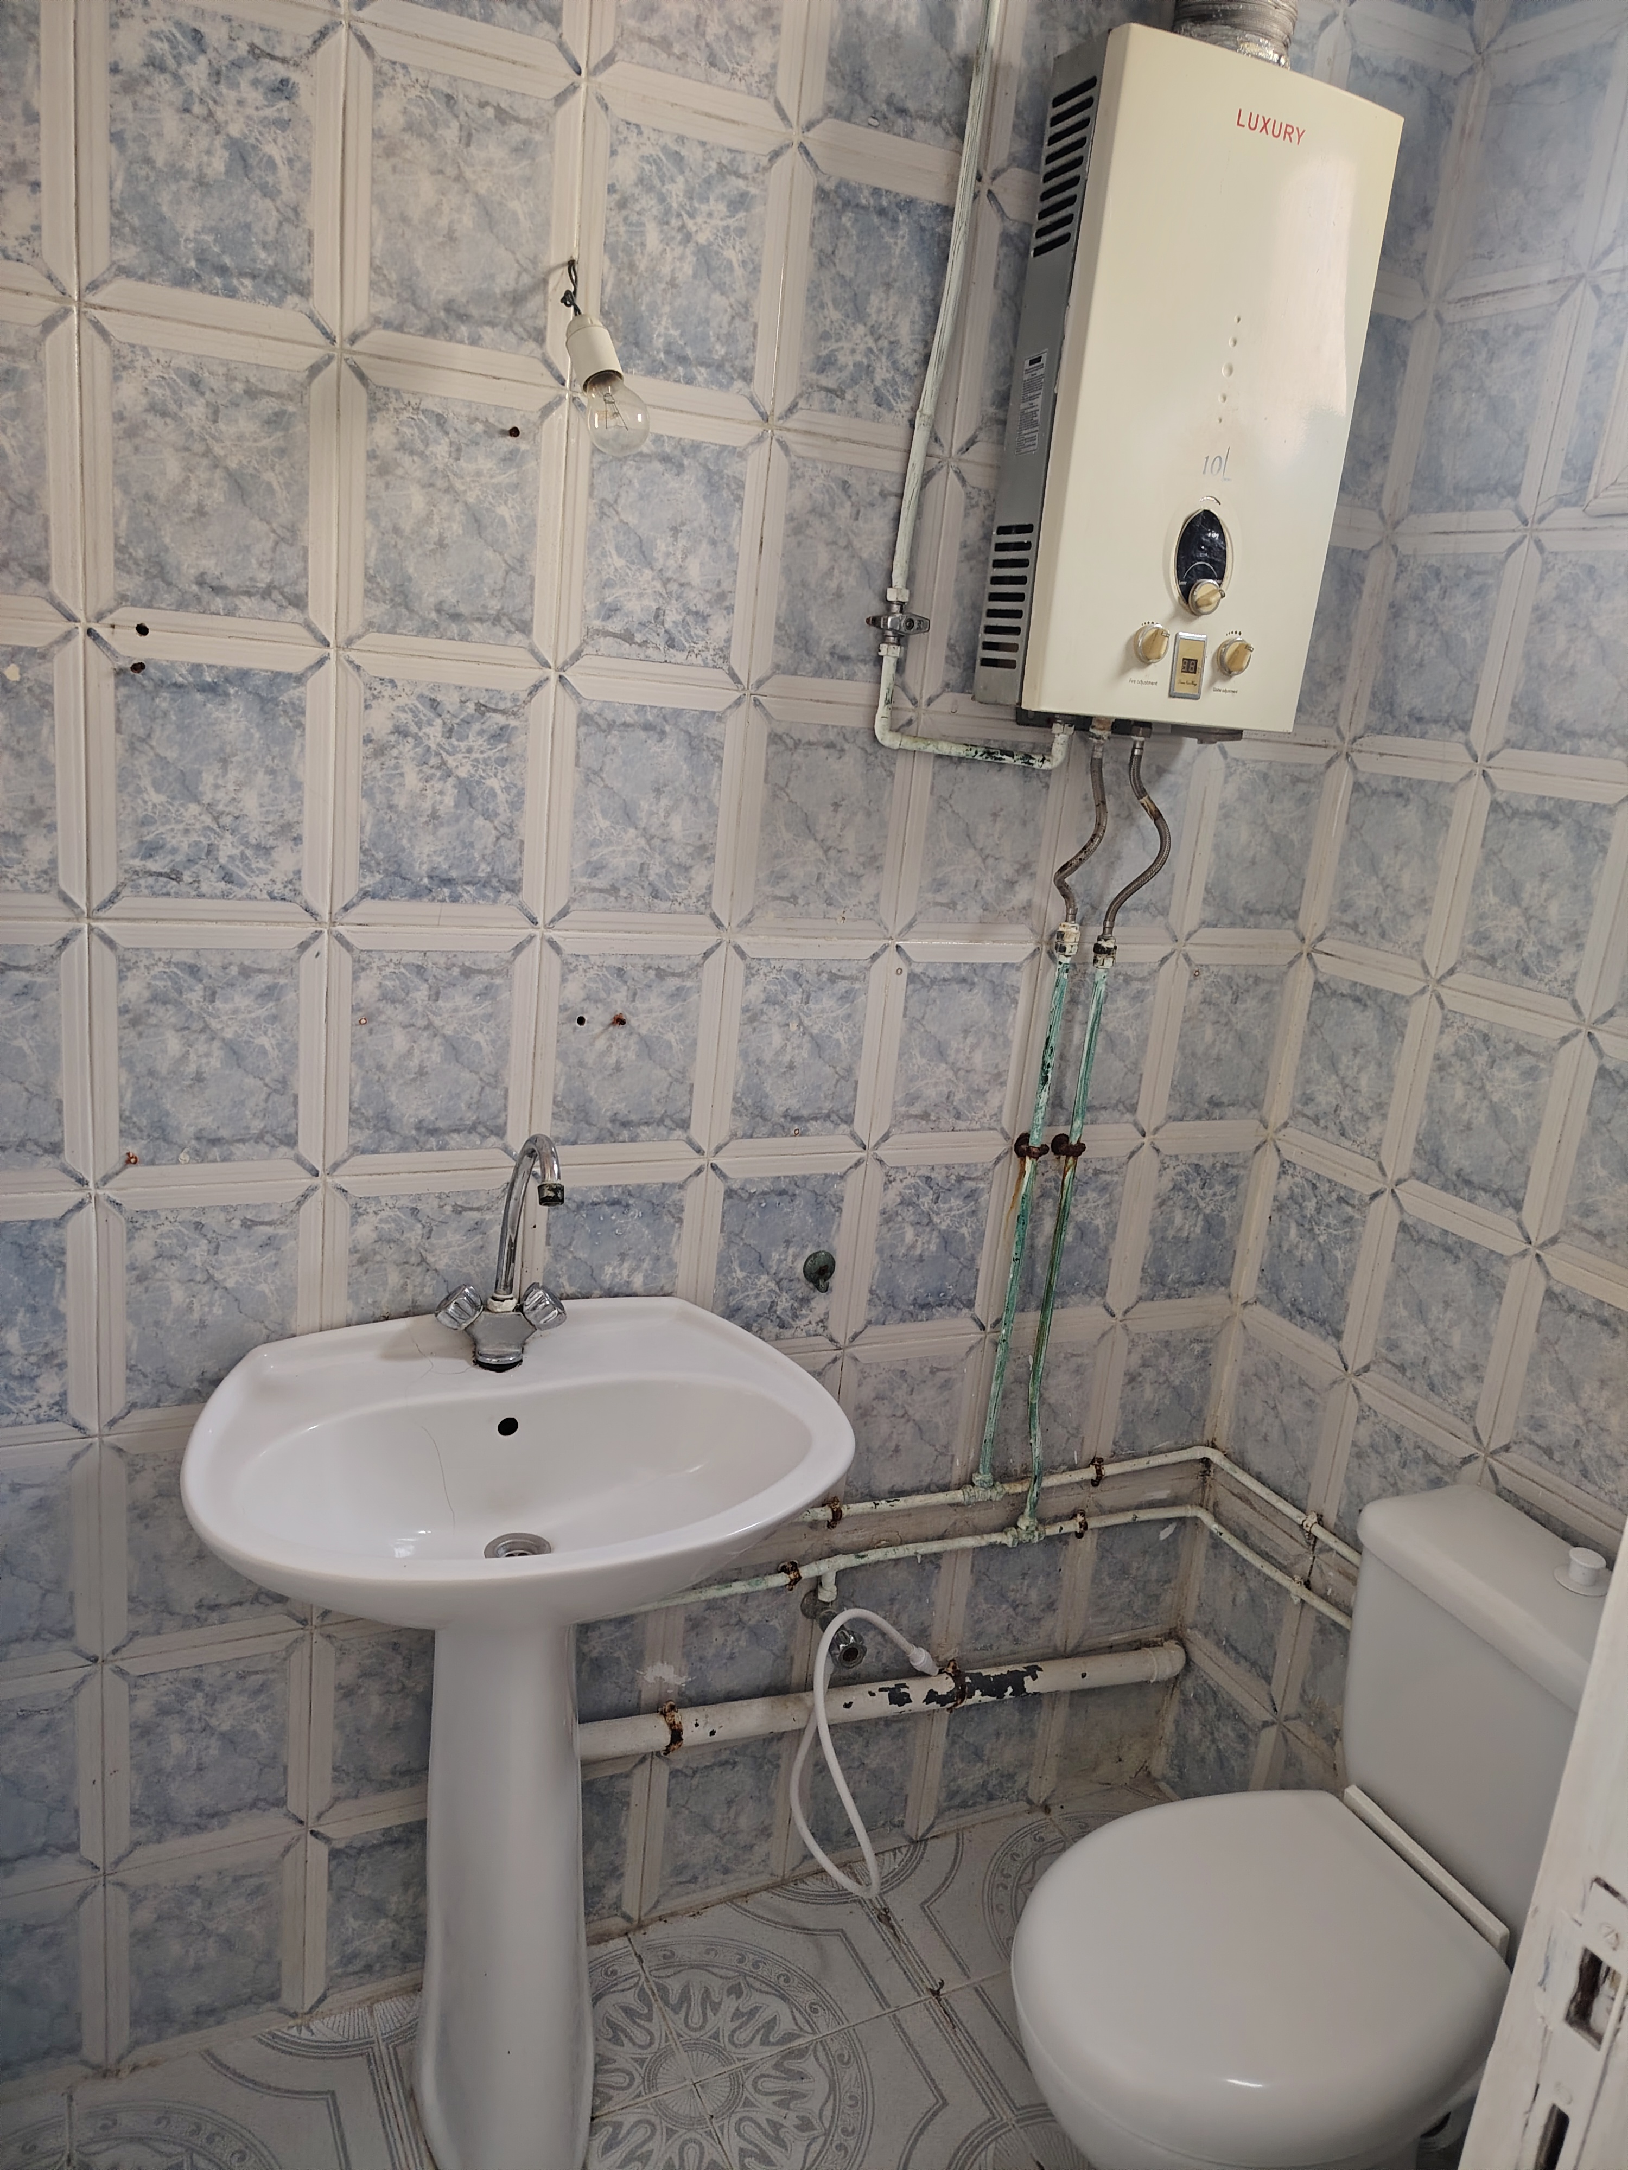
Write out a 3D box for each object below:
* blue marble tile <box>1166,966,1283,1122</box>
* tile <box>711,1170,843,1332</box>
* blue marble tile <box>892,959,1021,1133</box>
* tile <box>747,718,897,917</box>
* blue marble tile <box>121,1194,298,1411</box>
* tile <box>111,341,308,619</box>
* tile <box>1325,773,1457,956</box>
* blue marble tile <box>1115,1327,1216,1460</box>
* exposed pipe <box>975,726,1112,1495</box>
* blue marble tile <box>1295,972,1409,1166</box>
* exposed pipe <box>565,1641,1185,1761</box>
[{"bbox_3d":[0.520,-0.052,1.913,0.150,0.205,0.015,-1,16,-26],"label":"blue marble tile"},{"bbox_3d":[-0.041,0.202,1.731,0.156,0.205,0.012,-1,16,-26],"label":"tile"},{"bbox_3d":[0.166,-0.043,1.738,0.157,0.204,0.012,-1,16,-26],"label":"blue marble tile"},{"bbox_3d":[0.006,-0.277,1.590,0.150,0.205,0.015,-1,16,-26],"label":"tile"},{"bbox_3d":[-0.578,0.213,1.447,0.157,0.204,0.012,-1,16,-26],"label":"blue marble tile"},{"bbox_3d":[-0.504,-0.501,1.260,0.150,0.199,0.010,-1,16,-26],"label":"tile"},{"bbox_3d":[0.700,-0.267,1.827,0.012,0.207,0.161,-1,17,-26],"label":"tile"},{"bbox_3d":[0.478,0.430,2.063,0.156,0.205,0.012,-1,16,-26],"label":"blue marble tile"},{"bbox_3d":[0.262,0.062,1.761,0.070,0.950,0.080,-1,16,-26],"label":"exposed pipe"},{"bbox_3d":[0.663,-0.026,1.871,0.012,0.204,0.157,-1,16,-26],"label":"blue marble tile"},{"bbox_3d":[0.112,0.792,1.938,0.948,0.046,0.046,5,14,-28],"label":"exposed pipe"}]

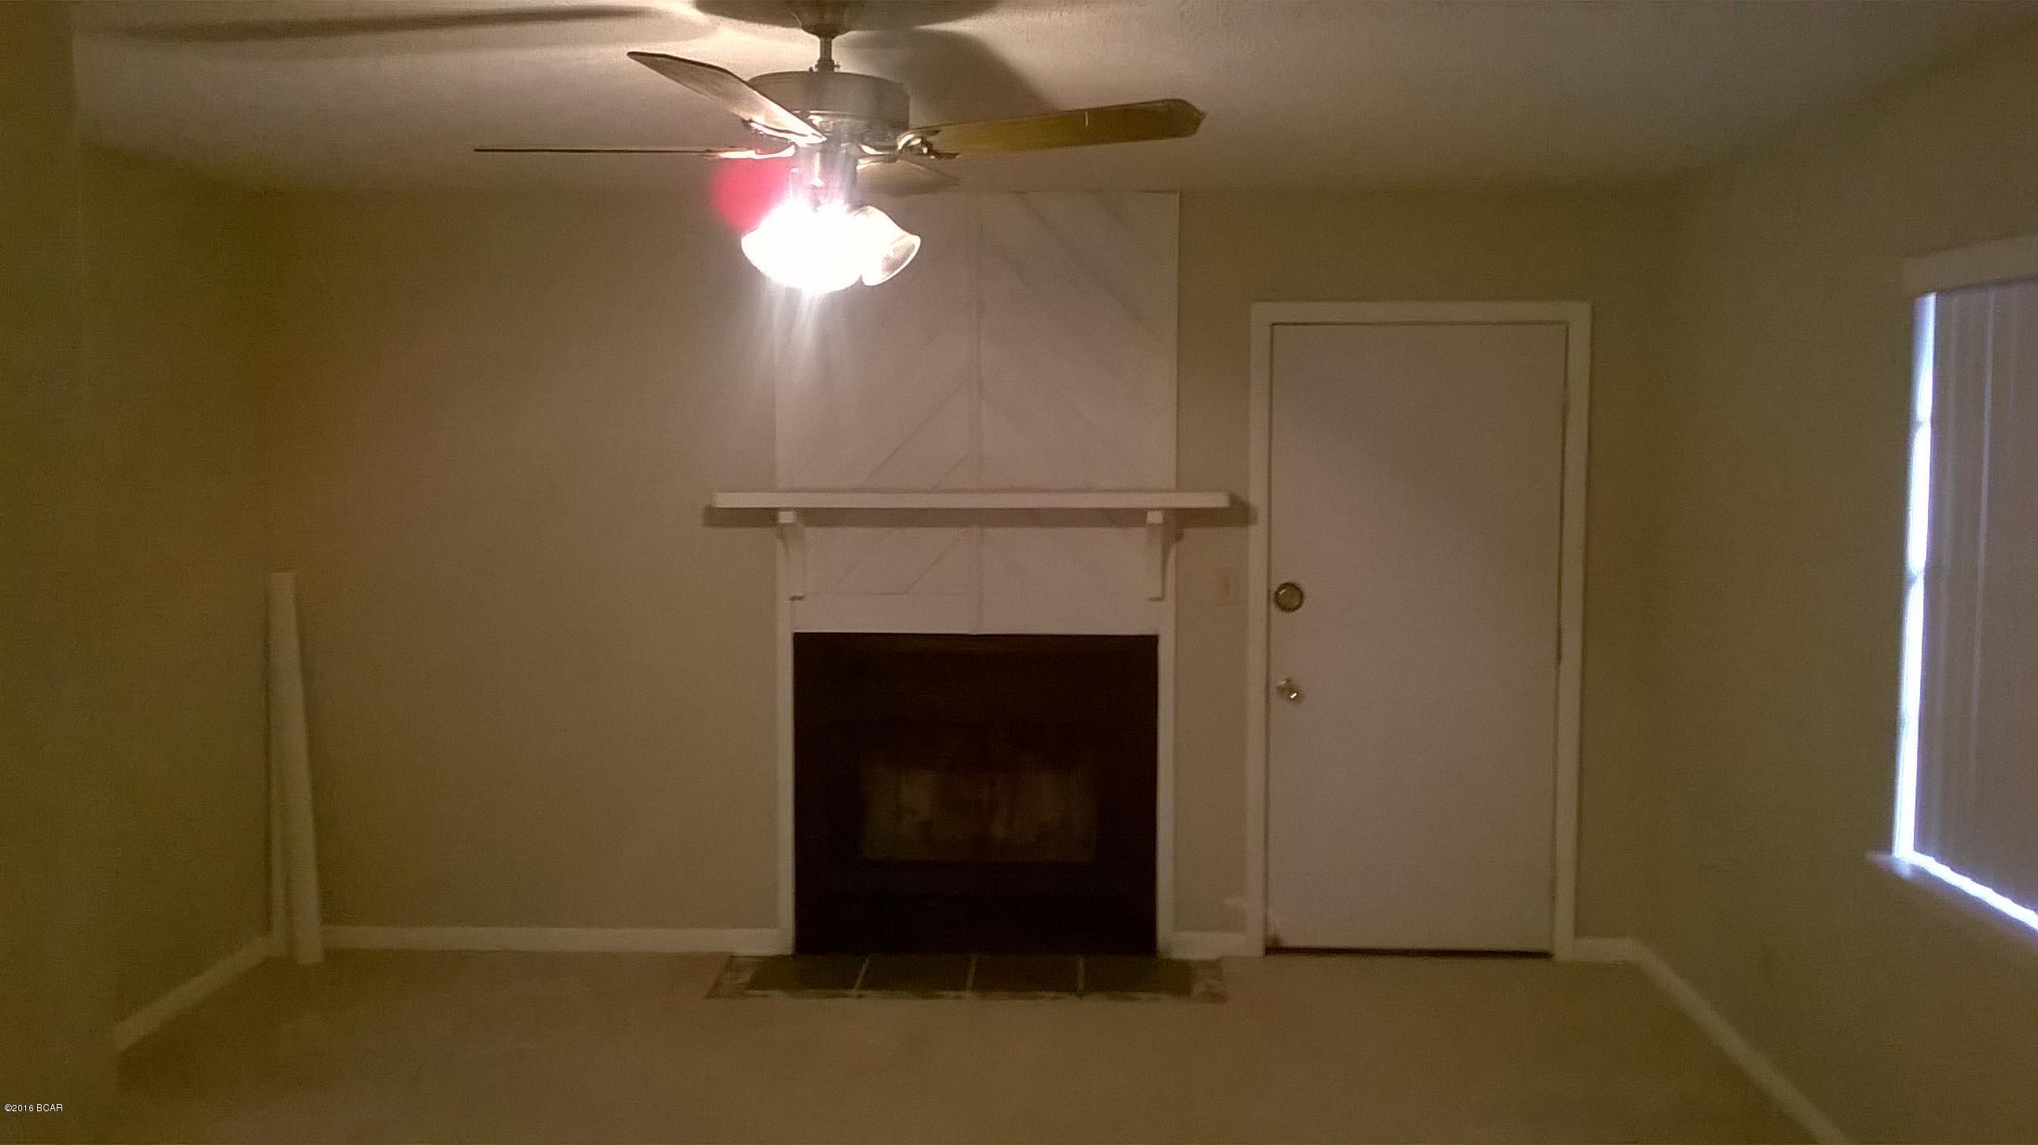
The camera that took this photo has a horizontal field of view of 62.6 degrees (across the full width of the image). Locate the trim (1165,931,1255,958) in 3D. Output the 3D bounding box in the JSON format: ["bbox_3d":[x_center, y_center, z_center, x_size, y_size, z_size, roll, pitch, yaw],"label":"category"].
[{"bbox_3d":[0.624,1.213,5.419,0.262,0.080,0.015,0,5,3],"label":"trim"}]

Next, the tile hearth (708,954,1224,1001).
[{"bbox_3d":[-0.153,1.279,5.249,1.590,0.022,0.415,0,5,3],"label":"tile hearth"}]

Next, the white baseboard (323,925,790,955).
[{"bbox_3d":[-1.603,1.213,5.521,1.690,0.079,0.015,0,5,3],"label":"white baseboard"}]

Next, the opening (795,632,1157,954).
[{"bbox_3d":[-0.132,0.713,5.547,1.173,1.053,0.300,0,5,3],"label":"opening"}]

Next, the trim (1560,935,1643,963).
[{"bbox_3d":[1.871,1.213,5.361,0.225,0.080,0.015,0,5,3],"label":"trim"}]

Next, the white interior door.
[{"bbox_3d":[1.254,0.229,5.327,0.917,2.019,0.045,0,5,3],"label":"white interior door"}]

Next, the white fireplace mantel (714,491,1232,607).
[{"bbox_3d":[-0.143,-0.079,5.228,1.577,0.351,0.205,0,5,3],"label":"white fireplace mantel"}]

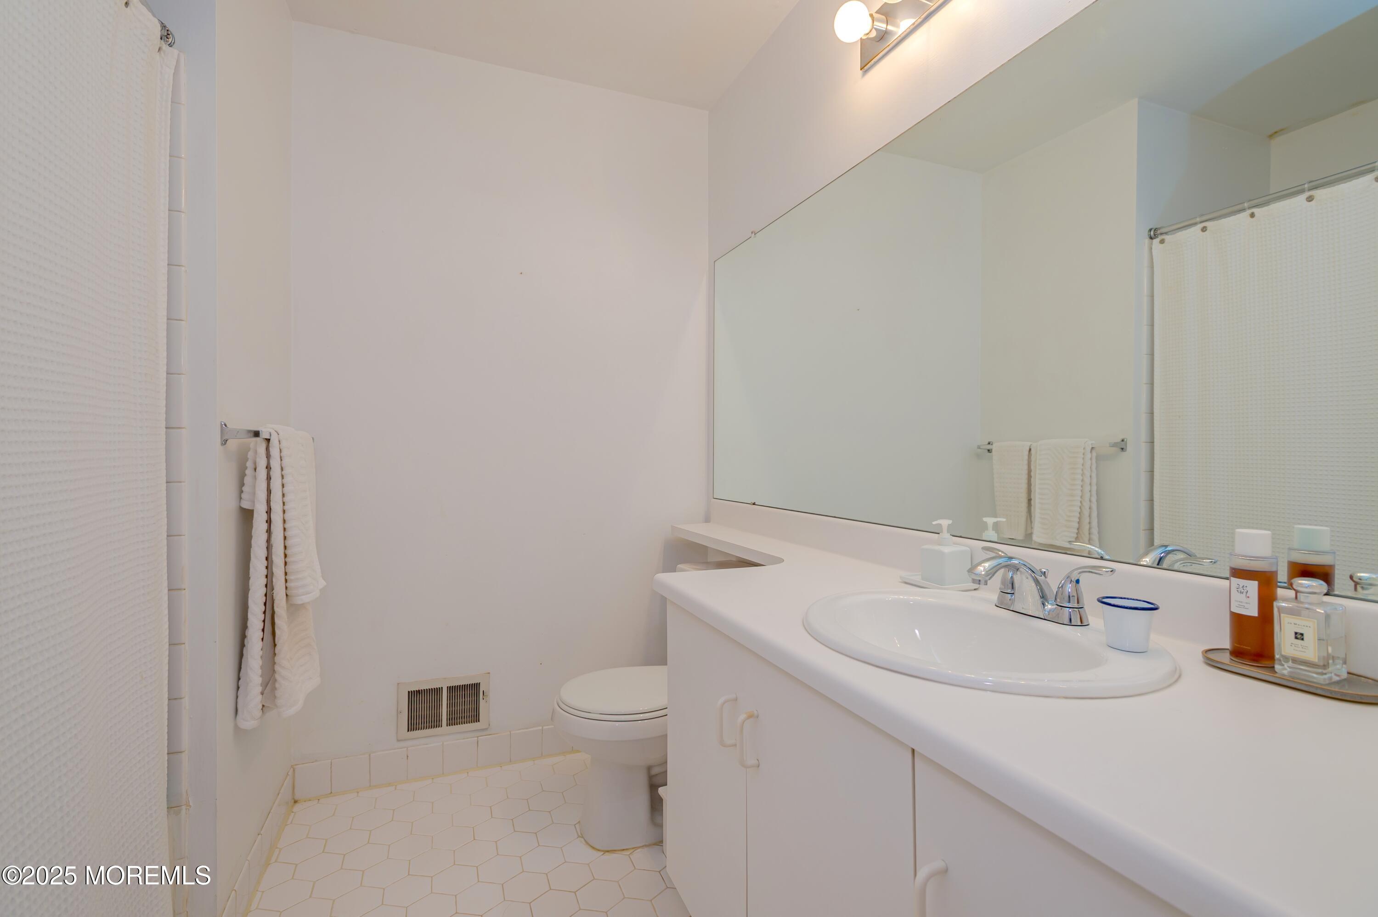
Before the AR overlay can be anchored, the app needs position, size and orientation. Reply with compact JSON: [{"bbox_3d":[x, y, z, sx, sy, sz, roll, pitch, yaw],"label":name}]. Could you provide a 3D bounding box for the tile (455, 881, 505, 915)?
[{"bbox_3d":[-0.500,1.062,1.563,0.107,0.009,0.124,0,0,-21],"label":"tile"}]

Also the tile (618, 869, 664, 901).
[{"bbox_3d":[-0.117,1.081,1.649,0.108,0.008,0.125,0,1,-21],"label":"tile"}]

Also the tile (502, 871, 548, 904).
[{"bbox_3d":[-0.405,1.072,1.623,0.125,0.008,0.108,0,1,9],"label":"tile"}]

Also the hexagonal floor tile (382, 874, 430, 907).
[{"bbox_3d":[-0.697,1.074,1.611,0.125,0.008,0.108,0,1,9],"label":"hexagonal floor tile"}]

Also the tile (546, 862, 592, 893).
[{"bbox_3d":[-0.303,1.071,1.663,0.125,0.008,0.108,0,1,9],"label":"tile"}]

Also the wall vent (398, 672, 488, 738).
[{"bbox_3d":[-0.824,0.838,2.193,0.290,0.194,0.012,0,1,-21],"label":"wall vent"}]

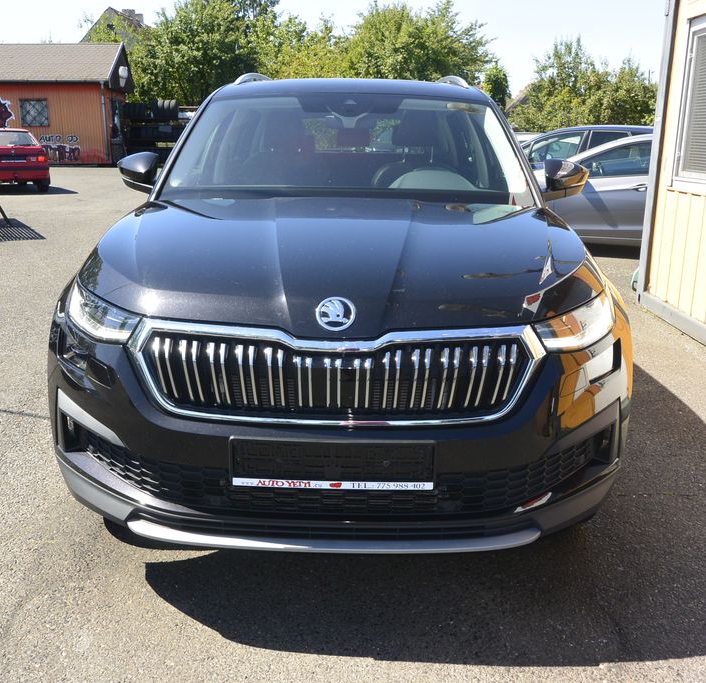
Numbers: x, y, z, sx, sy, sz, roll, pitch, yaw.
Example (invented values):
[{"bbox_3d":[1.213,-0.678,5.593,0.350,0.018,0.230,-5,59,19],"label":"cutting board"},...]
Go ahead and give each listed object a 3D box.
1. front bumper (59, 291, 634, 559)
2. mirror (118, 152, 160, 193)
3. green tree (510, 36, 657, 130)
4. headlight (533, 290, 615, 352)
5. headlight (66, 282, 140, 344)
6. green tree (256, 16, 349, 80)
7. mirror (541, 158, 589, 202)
[{"bbox_3d":[-0.046,0.214,2.232,1.860,0.620,0.550,1,15,1],"label":"front bumper"},{"bbox_3d":[-0.933,-0.752,3.398,0.235,0.175,0.170,1,15,1],"label":"mirror"},{"bbox_3d":[8.119,-8.483,27.727,5.900,4.598,4.600,1,15,0],"label":"green tree"},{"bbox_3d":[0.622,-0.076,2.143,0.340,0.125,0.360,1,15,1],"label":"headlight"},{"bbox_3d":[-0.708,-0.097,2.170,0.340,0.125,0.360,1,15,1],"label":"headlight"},{"bbox_3d":[-1.861,-9.264,28.581,3.900,5.263,3.700,1,15,0],"label":"green tree"},{"bbox_3d":[0.917,-0.722,3.360,0.235,0.175,0.170,1,15,1],"label":"mirror"}]

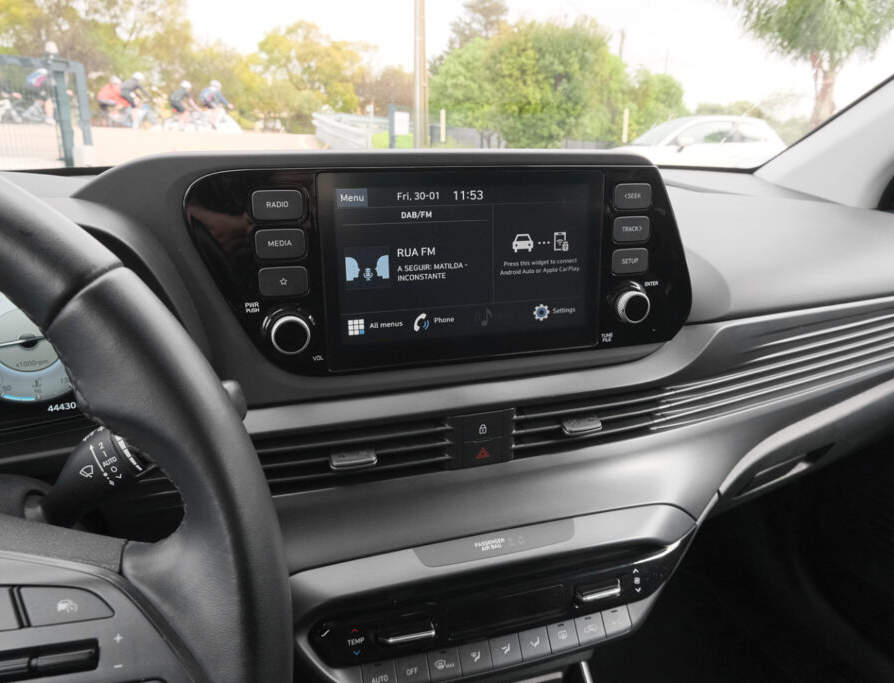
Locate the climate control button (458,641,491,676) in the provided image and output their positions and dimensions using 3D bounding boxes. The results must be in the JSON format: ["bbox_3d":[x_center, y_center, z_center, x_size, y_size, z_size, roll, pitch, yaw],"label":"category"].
[{"bbox_3d":[0.018,0.214,0.444,0.021,0.018,0.010,-5,-14,-18],"label":"climate control button"}]

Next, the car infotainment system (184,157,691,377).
[{"bbox_3d":[0.013,-0.055,0.459,0.359,0.140,0.060,-5,15,-18],"label":"car infotainment system"}]

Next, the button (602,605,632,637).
[{"bbox_3d":[0.122,0.203,0.477,0.021,0.017,0.010,-5,-14,-18],"label":"button"}]

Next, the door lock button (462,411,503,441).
[{"bbox_3d":[0.024,0.058,0.462,0.029,0.021,0.012,-5,12,-18],"label":"door lock button"}]

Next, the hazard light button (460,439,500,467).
[{"bbox_3d":[0.024,0.077,0.466,0.029,0.019,0.012,-5,12,-18],"label":"hazard light button"}]

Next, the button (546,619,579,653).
[{"bbox_3d":[0.081,0.209,0.464,0.021,0.018,0.010,-5,-14,-18],"label":"button"}]

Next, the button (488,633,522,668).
[{"bbox_3d":[0.039,0.212,0.450,0.021,0.018,0.010,-5,-14,-18],"label":"button"}]

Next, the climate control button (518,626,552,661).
[{"bbox_3d":[0.060,0.211,0.457,0.021,0.018,0.010,-5,-14,-18],"label":"climate control button"}]

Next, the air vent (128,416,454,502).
[{"bbox_3d":[-0.098,0.075,0.439,0.204,0.043,0.035,-5,12,-18],"label":"air vent"}]

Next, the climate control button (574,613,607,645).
[{"bbox_3d":[0.102,0.206,0.470,0.021,0.018,0.010,-5,-14,-18],"label":"climate control button"}]

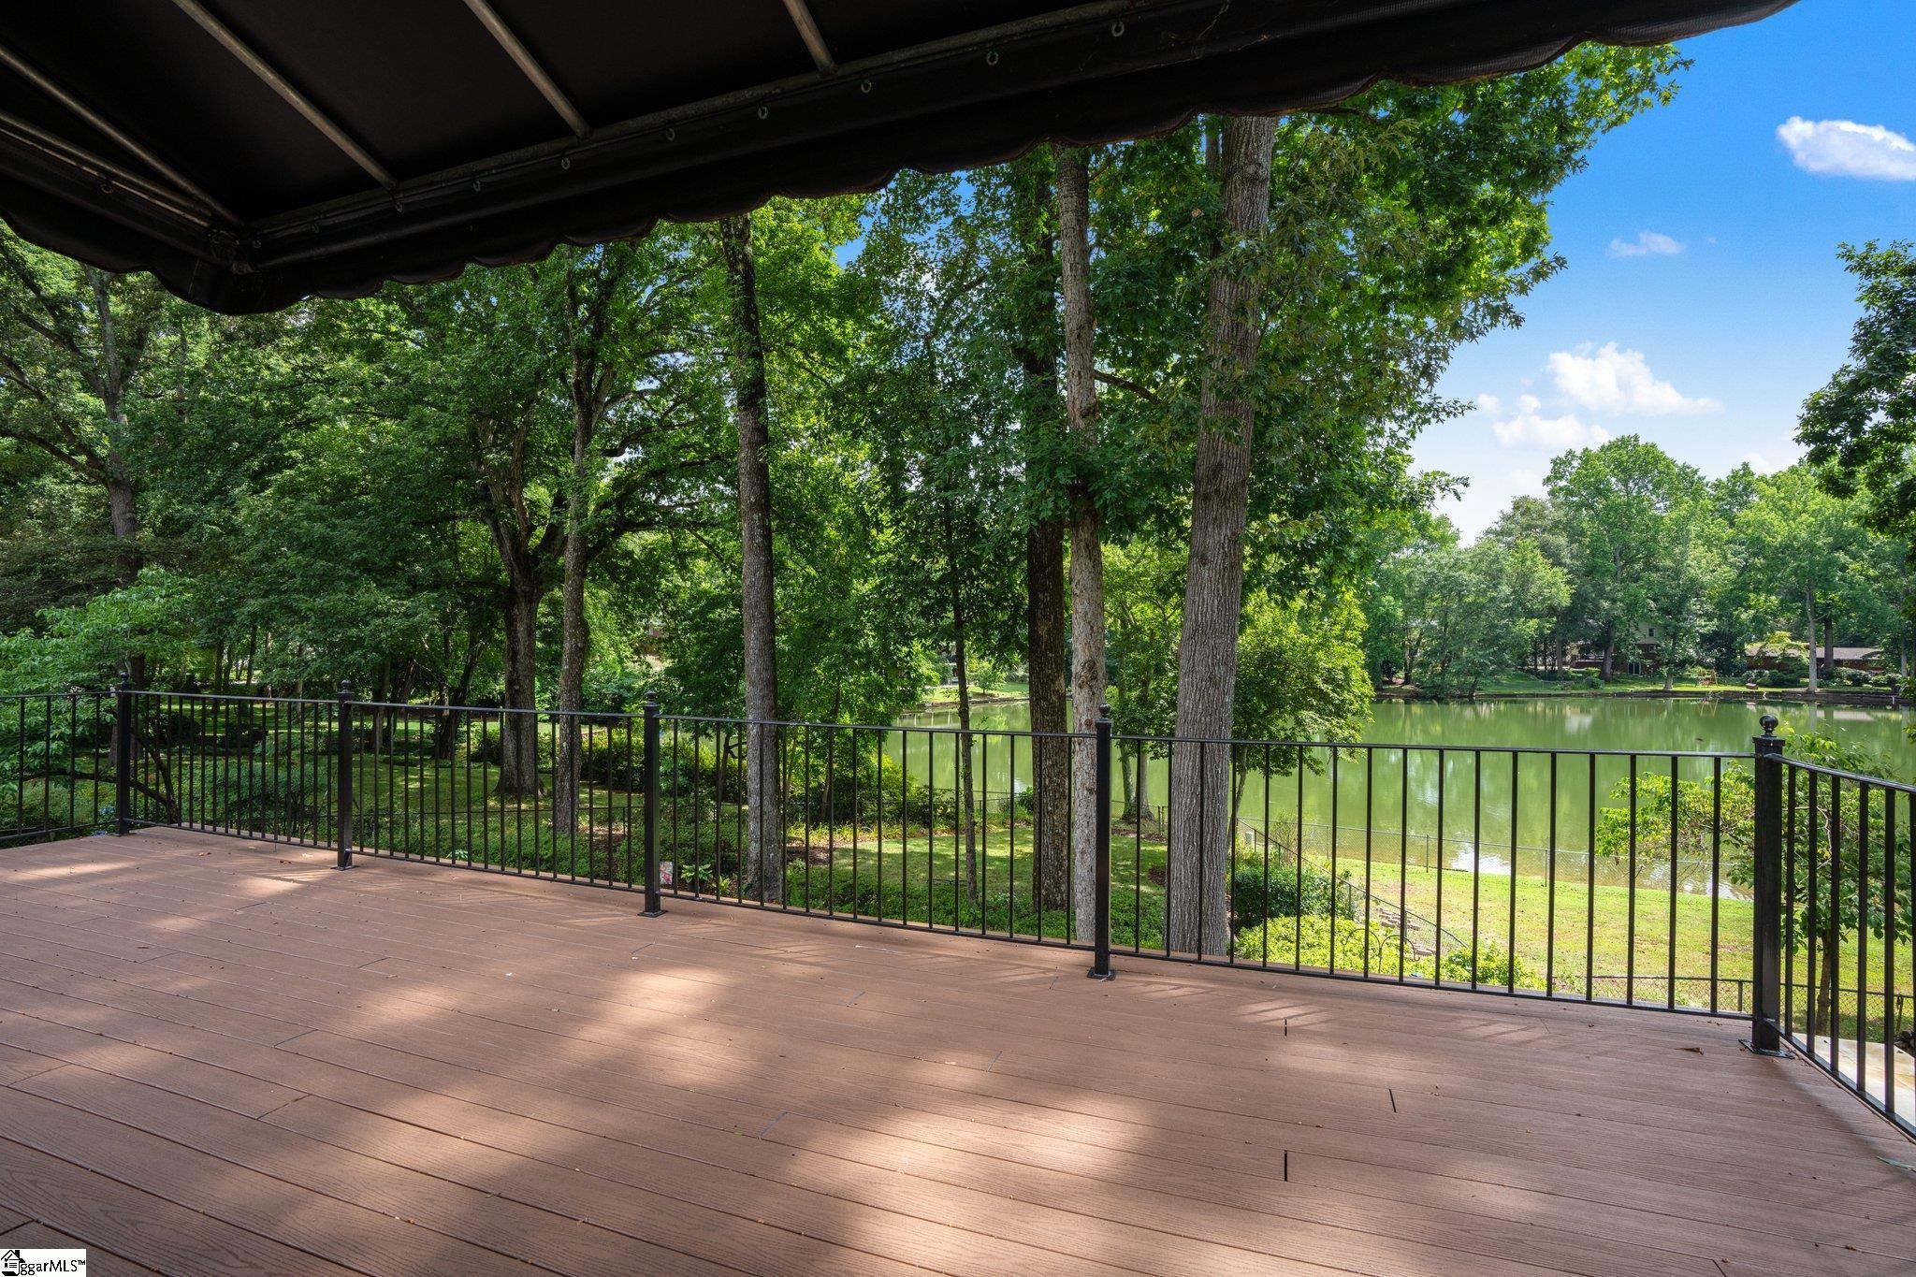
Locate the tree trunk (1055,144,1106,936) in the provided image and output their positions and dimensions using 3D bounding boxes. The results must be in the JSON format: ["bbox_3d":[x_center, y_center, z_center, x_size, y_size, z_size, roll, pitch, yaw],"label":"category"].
[{"bbox_3d":[2.035,-1.586,14.200,0.740,13.309,0.650,0,0,8],"label":"tree trunk"}]

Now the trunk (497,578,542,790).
[{"bbox_3d":[-13.138,1.502,25.500,1.174,6.412,1.150,0,0,-27],"label":"trunk"}]

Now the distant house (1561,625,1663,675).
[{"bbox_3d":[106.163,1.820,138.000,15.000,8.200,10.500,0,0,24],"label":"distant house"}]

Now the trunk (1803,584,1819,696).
[{"bbox_3d":[112.158,0.098,112.000,1.150,14.377,1.183,0,0,-45],"label":"trunk"}]

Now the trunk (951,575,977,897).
[{"bbox_3d":[0.127,1.871,16.000,0.380,6.386,0.320,0,0,0],"label":"trunk"}]

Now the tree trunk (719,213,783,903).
[{"bbox_3d":[-3.970,-1.548,16.300,1.042,13.242,0.900,0,0,-14],"label":"tree trunk"}]

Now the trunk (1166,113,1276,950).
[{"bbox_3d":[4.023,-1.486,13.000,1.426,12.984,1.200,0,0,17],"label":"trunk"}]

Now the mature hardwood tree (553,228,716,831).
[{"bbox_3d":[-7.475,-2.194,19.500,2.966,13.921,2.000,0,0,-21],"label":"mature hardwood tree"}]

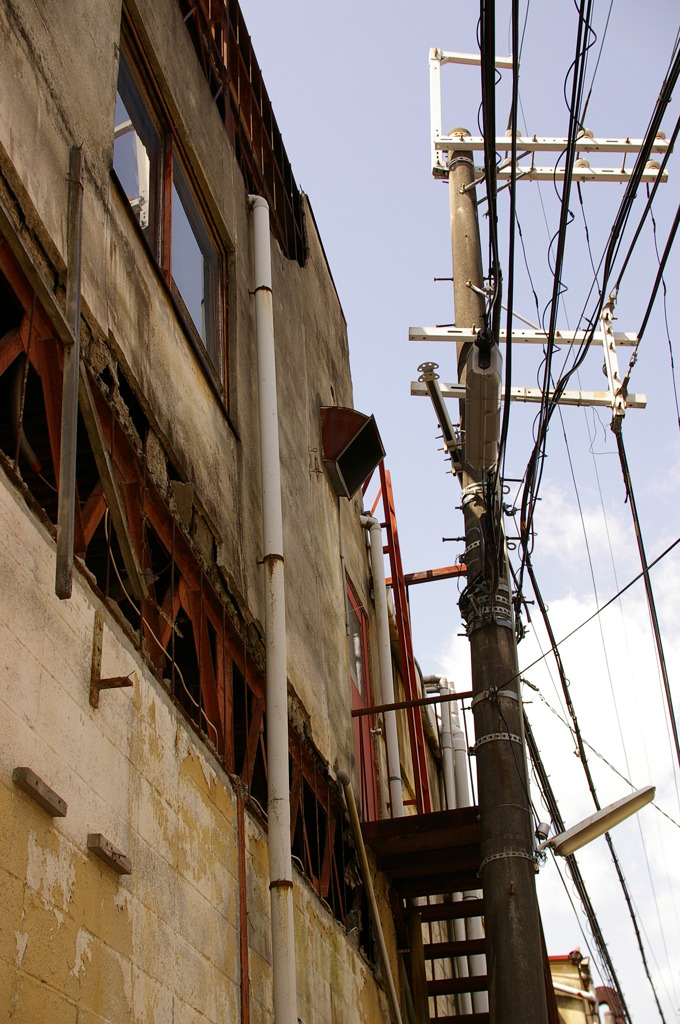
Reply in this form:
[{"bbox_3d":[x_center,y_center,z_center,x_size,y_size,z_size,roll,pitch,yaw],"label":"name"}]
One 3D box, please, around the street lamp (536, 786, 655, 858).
[{"bbox_3d":[1.334,1.615,6.650,0.690,0.090,0.150,-33,-40,8],"label":"street lamp"}]

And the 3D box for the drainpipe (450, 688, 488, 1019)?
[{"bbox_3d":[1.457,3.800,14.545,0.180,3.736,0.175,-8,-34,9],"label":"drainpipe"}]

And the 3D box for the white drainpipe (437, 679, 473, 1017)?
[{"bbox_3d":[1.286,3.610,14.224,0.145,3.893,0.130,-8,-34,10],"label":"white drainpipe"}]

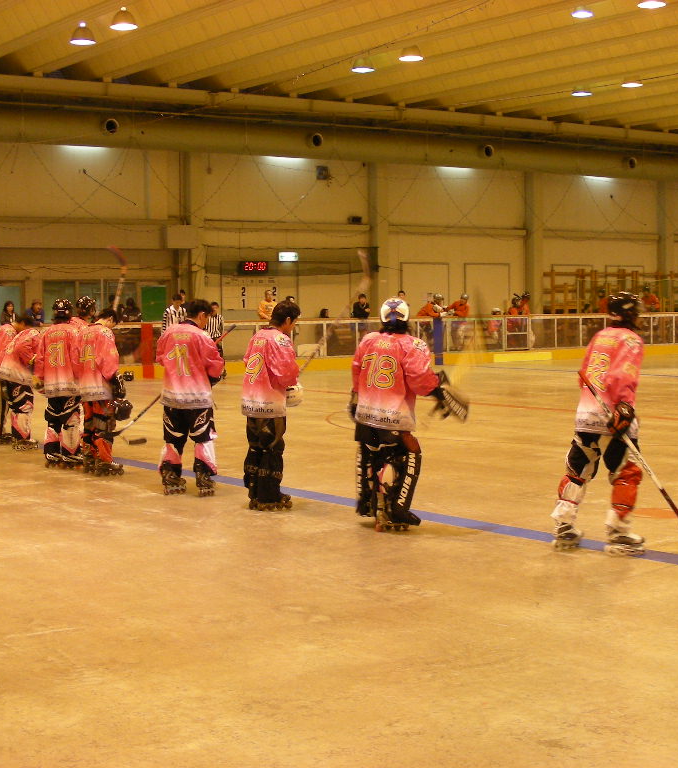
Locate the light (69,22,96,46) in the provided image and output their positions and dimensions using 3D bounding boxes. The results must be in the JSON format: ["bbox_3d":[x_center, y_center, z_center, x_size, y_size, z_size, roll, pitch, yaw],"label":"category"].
[{"bbox_3d":[-5.169,-7.063,28.588,0.530,0.410,0.530,-1,3,0],"label":"light"}]

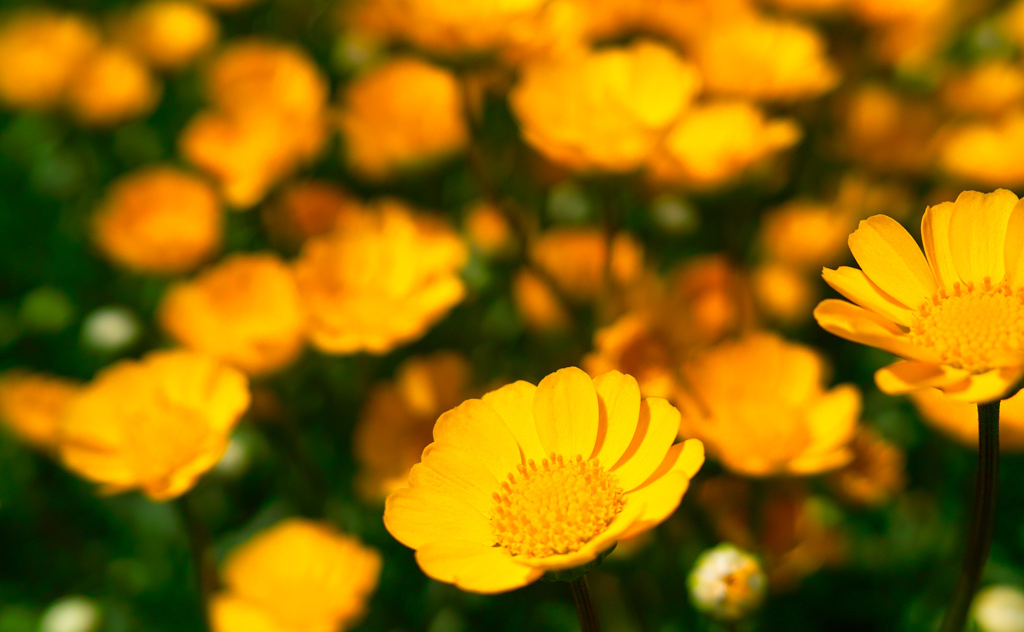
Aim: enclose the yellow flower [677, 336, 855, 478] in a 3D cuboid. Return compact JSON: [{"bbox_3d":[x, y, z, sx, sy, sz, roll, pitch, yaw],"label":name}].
[{"bbox_3d":[0.062,0.021,0.280,0.043,0.021,0.043,7,34,0],"label":"yellow flower"}]

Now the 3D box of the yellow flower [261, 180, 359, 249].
[{"bbox_3d":[-0.079,-0.038,0.460,0.041,0.020,0.041,0,26,0],"label":"yellow flower"}]

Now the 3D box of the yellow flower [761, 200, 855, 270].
[{"bbox_3d":[0.124,-0.034,0.490,0.040,0.019,0.040,0,28,0],"label":"yellow flower"}]

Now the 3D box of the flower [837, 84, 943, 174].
[{"bbox_3d":[0.149,-0.074,0.460,0.041,0.022,0.041,0,28,0],"label":"flower"}]

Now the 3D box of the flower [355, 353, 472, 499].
[{"bbox_3d":[-0.033,0.041,0.420,0.048,0.021,0.048,-9,49,0],"label":"flower"}]

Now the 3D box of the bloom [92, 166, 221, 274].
[{"bbox_3d":[-0.140,-0.036,0.460,0.049,0.021,0.049,8,41,0],"label":"bloom"}]

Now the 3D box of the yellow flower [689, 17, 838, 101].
[{"bbox_3d":[0.084,-0.086,0.390,0.049,0.019,0.049,0,26,0],"label":"yellow flower"}]

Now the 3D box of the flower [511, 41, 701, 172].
[{"bbox_3d":[0.025,-0.054,0.312,0.049,0.020,0.049,5,30,0],"label":"flower"}]

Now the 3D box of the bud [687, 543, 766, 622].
[{"bbox_3d":[0.037,0.046,0.200,0.013,0.013,0.013,3,23,0],"label":"bud"}]

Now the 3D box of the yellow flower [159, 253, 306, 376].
[{"bbox_3d":[-0.097,0.002,0.405,0.049,0.020,0.049,9,43,0],"label":"yellow flower"}]

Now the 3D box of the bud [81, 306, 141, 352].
[{"bbox_3d":[-0.131,0.004,0.380,0.016,0.014,0.016,0,26,0],"label":"bud"}]

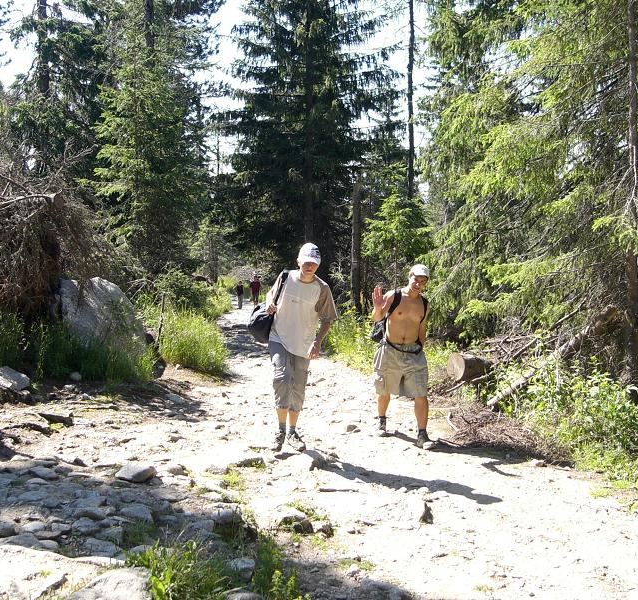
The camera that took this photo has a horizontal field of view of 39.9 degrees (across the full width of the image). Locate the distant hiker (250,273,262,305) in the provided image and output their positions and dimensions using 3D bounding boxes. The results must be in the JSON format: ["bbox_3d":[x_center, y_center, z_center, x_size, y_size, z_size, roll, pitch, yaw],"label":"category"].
[{"bbox_3d":[-3.543,-0.614,49.000,0.650,1.740,0.420,0,0,-6],"label":"distant hiker"}]

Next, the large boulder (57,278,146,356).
[{"bbox_3d":[-3.368,0.333,13.600,1.400,1.320,1.200,0,0,-11],"label":"large boulder"}]

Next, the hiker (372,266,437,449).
[{"bbox_3d":[0.779,0.512,8.100,0.590,1.680,0.520,0,0,-10],"label":"hiker"}]

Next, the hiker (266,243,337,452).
[{"bbox_3d":[-0.148,0.403,7.450,0.610,1.760,0.500,0,0,-5],"label":"hiker"}]

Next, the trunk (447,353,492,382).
[{"bbox_3d":[2.076,0.900,11.800,0.850,0.390,0.390,0,0,-29],"label":"trunk"}]

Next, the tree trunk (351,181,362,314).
[{"bbox_3d":[0.961,-1.294,22.500,0.270,3.600,0.270,0,0,0],"label":"tree trunk"}]

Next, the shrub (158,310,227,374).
[{"bbox_3d":[-1.959,0.658,13.600,1.100,1.000,1.000,0,0,0],"label":"shrub"}]

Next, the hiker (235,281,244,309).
[{"bbox_3d":[-4.255,-0.268,47.000,0.470,1.500,0.400,0,0,-6],"label":"hiker"}]

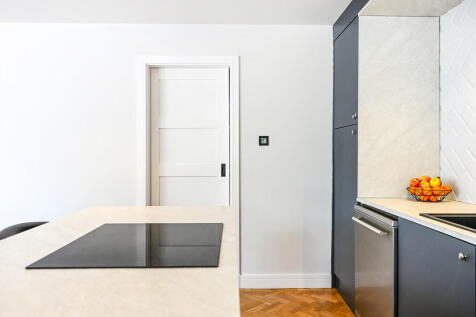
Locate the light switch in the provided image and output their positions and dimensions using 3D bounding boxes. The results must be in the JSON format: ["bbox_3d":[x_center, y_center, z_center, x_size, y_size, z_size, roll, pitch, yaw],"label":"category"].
[{"bbox_3d":[0.234,-0.157,2.966,0.089,0.089,0.013,0,1,-1],"label":"light switch"}]

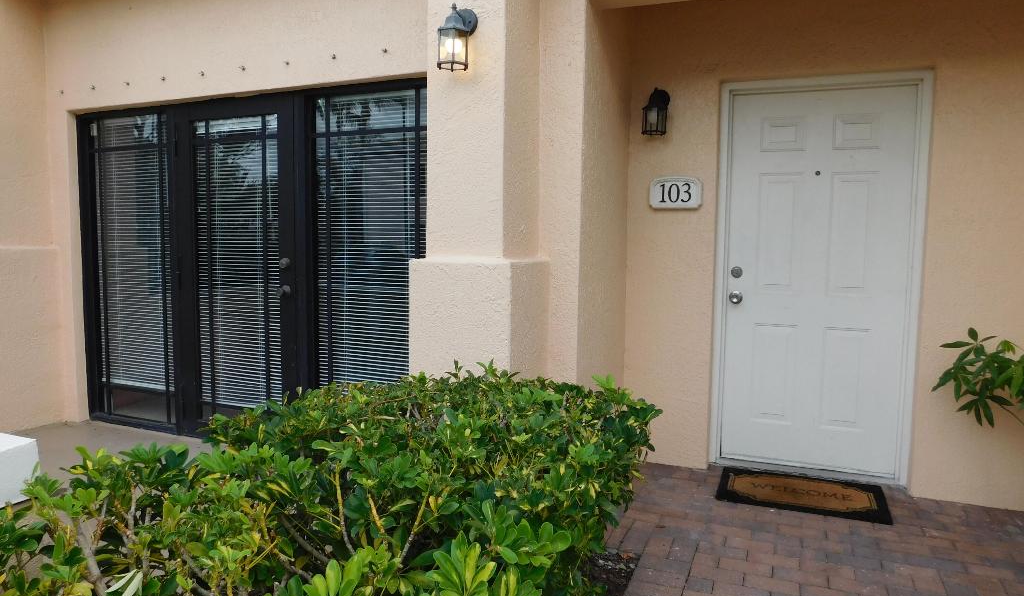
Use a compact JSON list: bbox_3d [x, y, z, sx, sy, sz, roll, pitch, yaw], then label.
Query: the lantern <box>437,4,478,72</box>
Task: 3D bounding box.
[{"bbox_3d":[-0.219,-1.012,2.671,0.137,0.260,0.185,2,5,22],"label":"lantern"}]

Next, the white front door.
[{"bbox_3d":[1.629,-0.081,3.682,0.895,2.040,0.070,2,5,22],"label":"white front door"}]

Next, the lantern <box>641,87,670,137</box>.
[{"bbox_3d":[0.790,-1.011,3.719,0.135,0.255,0.185,2,5,22],"label":"lantern"}]

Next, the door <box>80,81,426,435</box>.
[{"bbox_3d":[-1.612,-0.142,4.135,2.740,2.090,0.100,2,5,22],"label":"door"}]

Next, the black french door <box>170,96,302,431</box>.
[{"bbox_3d":[-1.678,-0.125,4.147,0.930,2.030,0.070,2,5,22],"label":"black french door"}]

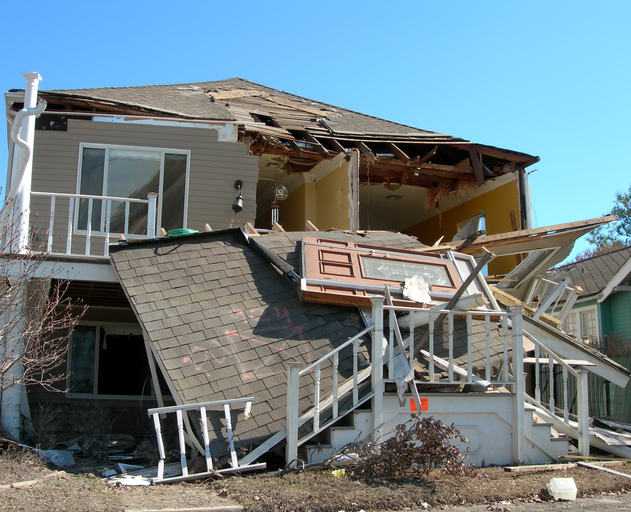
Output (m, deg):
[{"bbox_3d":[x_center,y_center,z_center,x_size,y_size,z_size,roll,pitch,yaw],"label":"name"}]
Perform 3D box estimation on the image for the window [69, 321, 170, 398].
[{"bbox_3d":[-3.048,1.675,11.900,1.700,1.200,0.120,2,-10,-10],"label":"window"}]

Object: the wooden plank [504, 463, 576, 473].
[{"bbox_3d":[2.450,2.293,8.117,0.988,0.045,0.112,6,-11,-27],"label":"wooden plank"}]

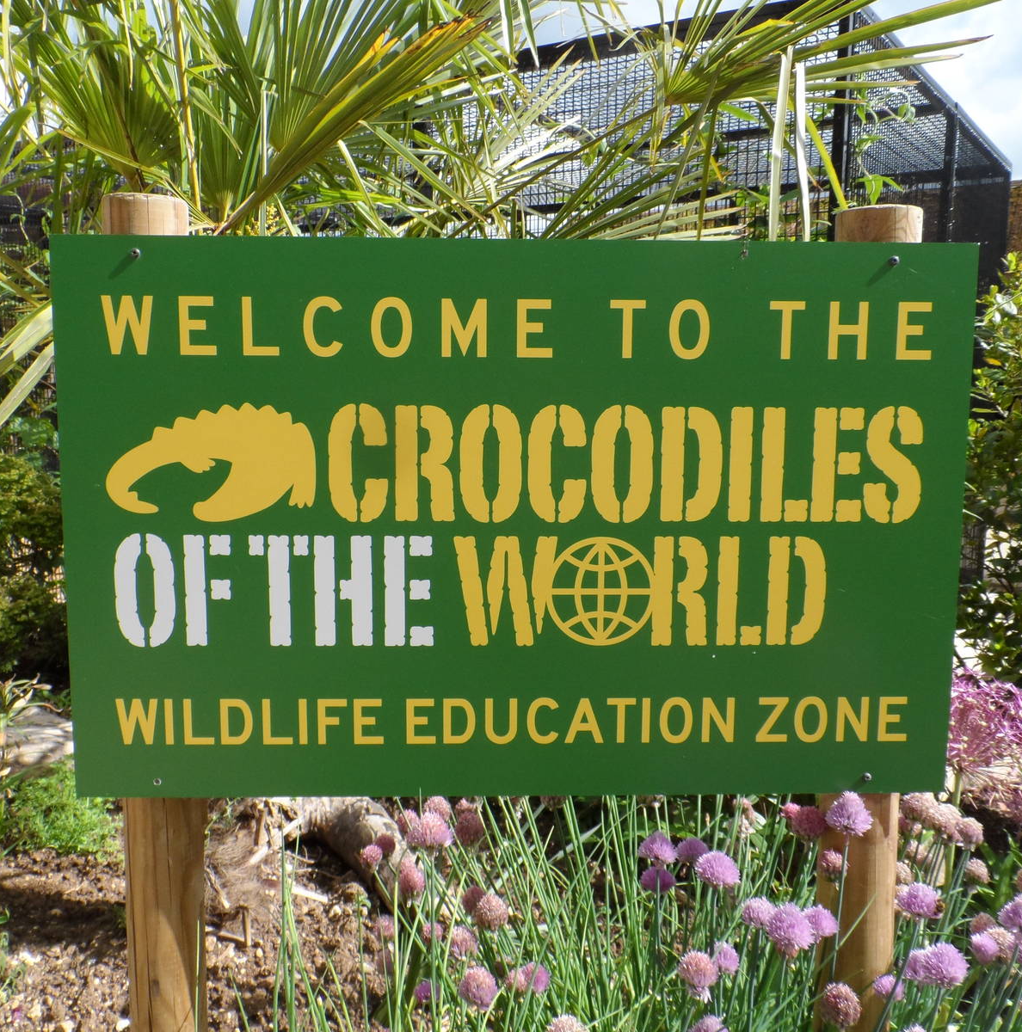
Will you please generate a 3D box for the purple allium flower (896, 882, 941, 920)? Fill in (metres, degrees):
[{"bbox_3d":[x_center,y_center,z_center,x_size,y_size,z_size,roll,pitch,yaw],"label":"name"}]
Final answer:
[{"bbox_3d":[0.383,0.363,0.898,0.041,0.034,0.041,0,6,0],"label":"purple allium flower"}]

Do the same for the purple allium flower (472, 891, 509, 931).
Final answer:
[{"bbox_3d":[-0.016,0.311,0.750,0.028,0.029,0.028,0,6,0],"label":"purple allium flower"}]

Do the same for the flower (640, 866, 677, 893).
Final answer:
[{"bbox_3d":[0.150,0.368,0.969,0.036,0.029,0.036,0,6,0],"label":"flower"}]

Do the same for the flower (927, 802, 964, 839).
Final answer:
[{"bbox_3d":[0.445,0.313,0.979,0.036,0.035,0.036,0,6,0],"label":"flower"}]

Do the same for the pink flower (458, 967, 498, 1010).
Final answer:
[{"bbox_3d":[-0.023,0.337,0.680,0.028,0.030,0.028,0,6,0],"label":"pink flower"}]

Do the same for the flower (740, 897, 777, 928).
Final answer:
[{"bbox_3d":[0.228,0.366,0.880,0.034,0.028,0.034,0,6,0],"label":"flower"}]

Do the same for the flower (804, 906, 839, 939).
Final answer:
[{"bbox_3d":[0.242,0.319,0.750,0.030,0.027,0.030,0,6,0],"label":"flower"}]

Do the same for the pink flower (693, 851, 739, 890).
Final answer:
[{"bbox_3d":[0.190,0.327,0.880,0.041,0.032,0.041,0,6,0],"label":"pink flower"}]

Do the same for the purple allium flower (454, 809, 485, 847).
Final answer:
[{"bbox_3d":[-0.044,0.335,1.020,0.033,0.039,0.033,0,6,0],"label":"purple allium flower"}]

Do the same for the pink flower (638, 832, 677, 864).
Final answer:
[{"bbox_3d":[0.128,0.288,0.830,0.033,0.029,0.033,0,6,0],"label":"pink flower"}]

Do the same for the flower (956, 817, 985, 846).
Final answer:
[{"bbox_3d":[0.428,0.295,0.890,0.026,0.026,0.026,0,6,0],"label":"flower"}]

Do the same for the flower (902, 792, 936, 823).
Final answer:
[{"bbox_3d":[0.423,0.303,0.989,0.036,0.032,0.036,0,6,0],"label":"flower"}]

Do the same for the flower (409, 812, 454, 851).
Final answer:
[{"bbox_3d":[-0.069,0.270,0.820,0.038,0.033,0.038,0,6,0],"label":"flower"}]

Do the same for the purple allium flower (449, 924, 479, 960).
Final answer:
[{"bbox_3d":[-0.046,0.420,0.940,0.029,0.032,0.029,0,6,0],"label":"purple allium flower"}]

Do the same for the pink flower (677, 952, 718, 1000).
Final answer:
[{"bbox_3d":[0.135,0.332,0.690,0.030,0.033,0.030,0,6,0],"label":"pink flower"}]

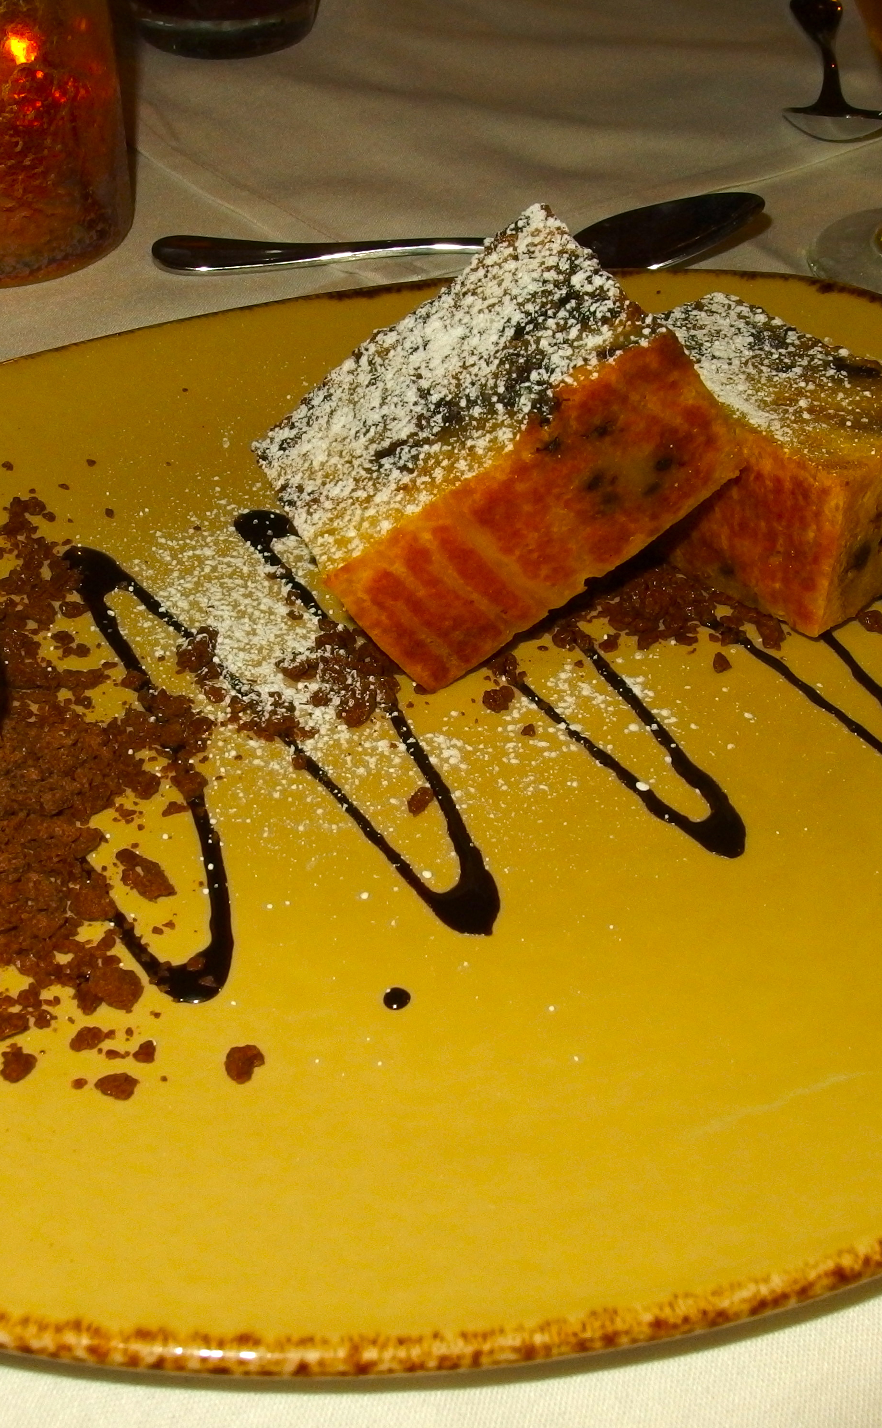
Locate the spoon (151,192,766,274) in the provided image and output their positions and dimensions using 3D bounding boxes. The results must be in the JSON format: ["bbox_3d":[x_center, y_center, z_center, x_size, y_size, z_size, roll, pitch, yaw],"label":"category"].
[{"bbox_3d":[0.004,-0.128,0.414,0.165,0.024,0.041,-1,42,-2],"label":"spoon"}]

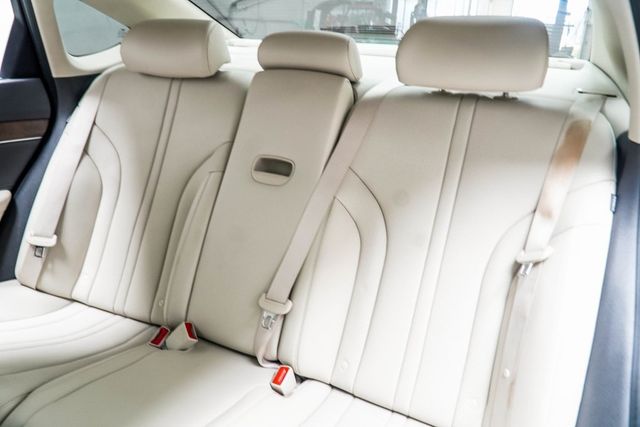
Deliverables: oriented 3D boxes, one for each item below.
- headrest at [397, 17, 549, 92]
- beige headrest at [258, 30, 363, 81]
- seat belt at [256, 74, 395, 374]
[{"bbox_3d":[0.287,-0.304,0.949,0.275,0.136,0.121,10,23,24],"label":"headrest"},{"bbox_3d":[-0.022,-0.347,1.101,0.217,0.096,0.101,10,23,24],"label":"beige headrest"},{"bbox_3d":[0.008,0.016,1.006,0.086,0.626,0.061,24,-3,24],"label":"seat belt"}]

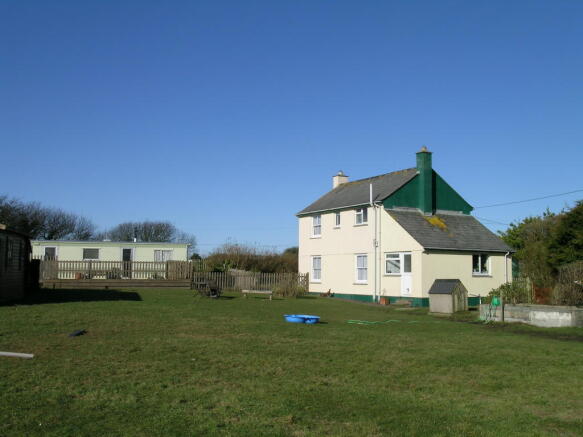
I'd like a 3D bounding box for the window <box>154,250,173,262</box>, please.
[{"bbox_3d":[-8.310,2.455,42.701,1.232,0.850,0.100,2,-5,-17],"label":"window"}]

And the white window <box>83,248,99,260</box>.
[{"bbox_3d":[-12.639,2.269,41.385,1.019,0.780,0.100,2,-5,-17],"label":"white window"}]

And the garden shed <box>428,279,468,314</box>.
[{"bbox_3d":[6.528,3.218,27.319,1.200,1.360,1.150,5,-7,-43],"label":"garden shed"}]

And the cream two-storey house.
[{"bbox_3d":[5.900,0.565,36.847,6.300,8.180,11.950,3,-6,-28],"label":"cream two-storey house"}]

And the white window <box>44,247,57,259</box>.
[{"bbox_3d":[-14.927,2.132,40.692,0.757,0.792,0.100,2,-5,-17],"label":"white window"}]

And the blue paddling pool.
[{"bbox_3d":[0.333,3.085,19.906,1.100,0.210,1.100,1,-5,0],"label":"blue paddling pool"}]

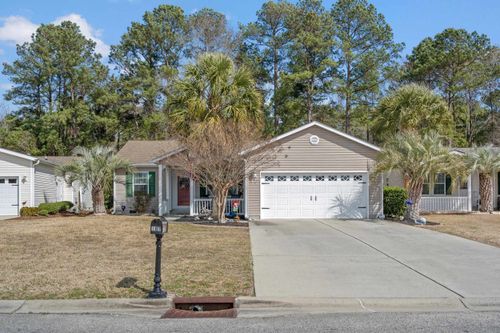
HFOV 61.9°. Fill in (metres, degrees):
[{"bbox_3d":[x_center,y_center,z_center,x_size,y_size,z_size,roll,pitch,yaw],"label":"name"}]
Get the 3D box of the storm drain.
[{"bbox_3d":[-0.710,2.090,6.150,1.050,0.190,0.620,0,-2,0],"label":"storm drain"}]

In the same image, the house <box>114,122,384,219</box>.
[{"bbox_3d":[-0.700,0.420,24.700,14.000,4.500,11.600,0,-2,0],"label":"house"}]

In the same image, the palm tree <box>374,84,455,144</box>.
[{"bbox_3d":[8.580,-0.900,22.200,4.300,6.800,4.200,0,-2,0],"label":"palm tree"}]

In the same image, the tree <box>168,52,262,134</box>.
[{"bbox_3d":[-1.540,-1.360,18.800,4.200,7.400,4.100,0,-2,0],"label":"tree"}]

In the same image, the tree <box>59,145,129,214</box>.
[{"bbox_3d":[-8.100,0.720,21.500,3.800,3.550,3.700,0,-2,0],"label":"tree"}]

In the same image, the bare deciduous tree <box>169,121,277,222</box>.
[{"bbox_3d":[-1.170,0.220,17.700,4.500,4.300,4.300,0,-2,0],"label":"bare deciduous tree"}]

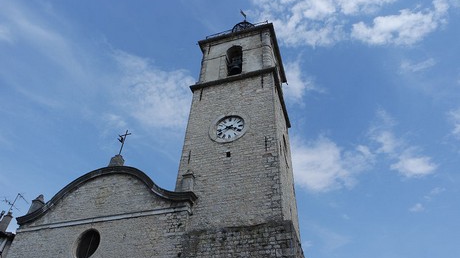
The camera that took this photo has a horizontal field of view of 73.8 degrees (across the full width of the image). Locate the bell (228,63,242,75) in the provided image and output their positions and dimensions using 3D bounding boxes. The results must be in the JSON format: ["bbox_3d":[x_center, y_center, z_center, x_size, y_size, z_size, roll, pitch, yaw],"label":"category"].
[{"bbox_3d":[0.407,-4.234,21.399,0.900,0.825,0.900,-10,-42,15],"label":"bell"}]

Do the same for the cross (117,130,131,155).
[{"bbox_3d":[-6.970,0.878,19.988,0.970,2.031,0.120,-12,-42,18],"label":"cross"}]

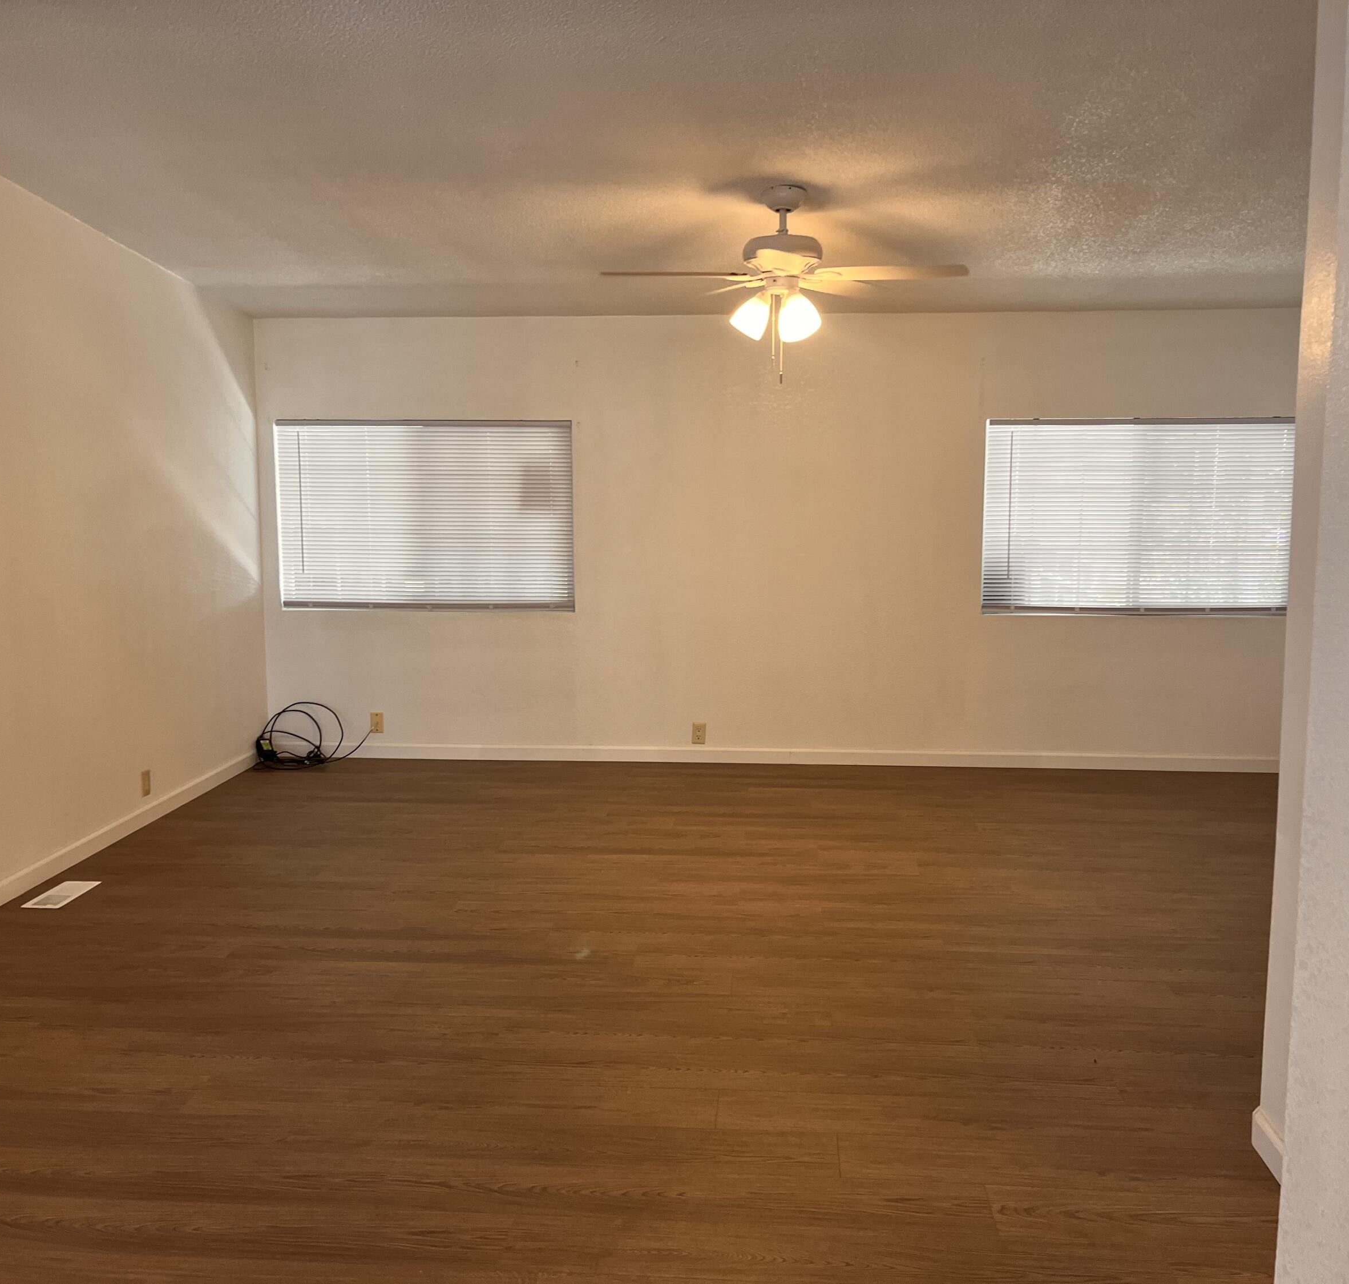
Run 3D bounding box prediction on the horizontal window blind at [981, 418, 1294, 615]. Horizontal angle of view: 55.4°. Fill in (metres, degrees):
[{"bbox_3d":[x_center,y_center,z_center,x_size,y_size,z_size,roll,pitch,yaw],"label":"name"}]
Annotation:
[{"bbox_3d":[2.323,-0.623,6.423,1.538,0.981,0.040,1,7,4],"label":"horizontal window blind"}]

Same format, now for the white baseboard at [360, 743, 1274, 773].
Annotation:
[{"bbox_3d":[0.493,0.592,6.699,5.282,0.083,0.014,1,7,4],"label":"white baseboard"}]

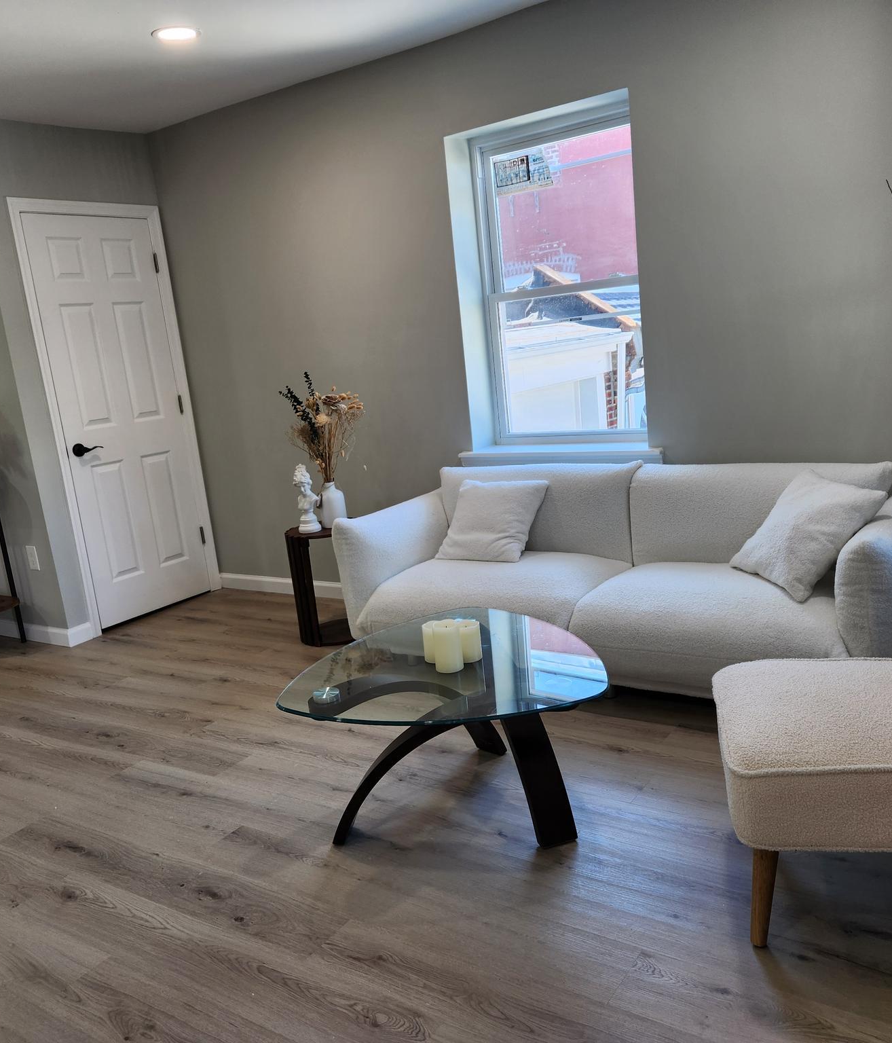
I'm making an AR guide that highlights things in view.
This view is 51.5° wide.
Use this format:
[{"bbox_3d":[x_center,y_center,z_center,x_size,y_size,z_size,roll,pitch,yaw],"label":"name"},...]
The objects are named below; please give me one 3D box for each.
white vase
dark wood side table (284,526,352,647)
[{"bbox_3d":[-0.504,-0.077,4.089,0.112,0.200,0.112,-6,12,1],"label":"white vase"},{"bbox_3d":[-0.507,0.266,4.191,0.365,0.510,0.365,2,15,34],"label":"dark wood side table"}]

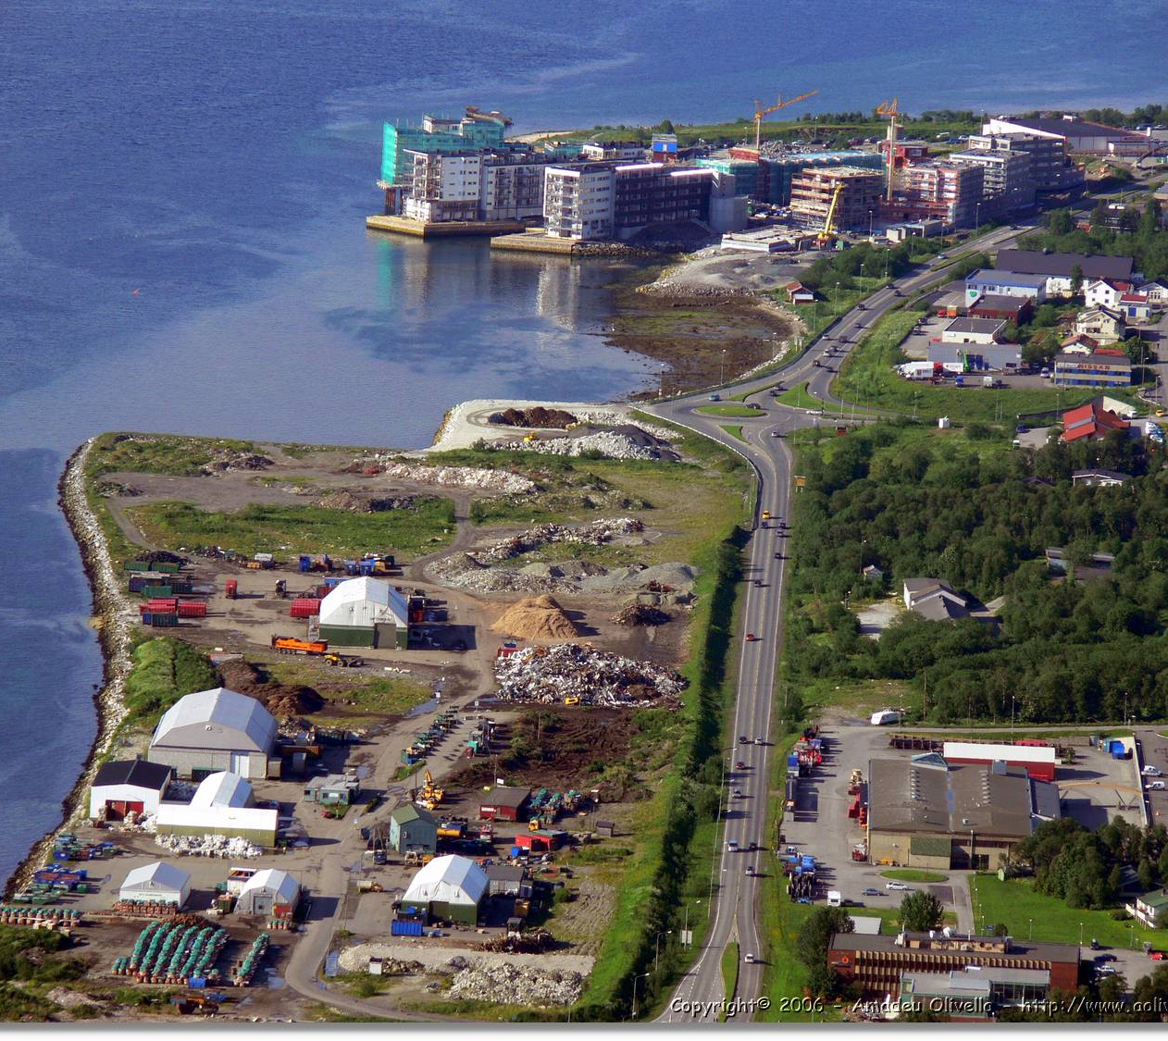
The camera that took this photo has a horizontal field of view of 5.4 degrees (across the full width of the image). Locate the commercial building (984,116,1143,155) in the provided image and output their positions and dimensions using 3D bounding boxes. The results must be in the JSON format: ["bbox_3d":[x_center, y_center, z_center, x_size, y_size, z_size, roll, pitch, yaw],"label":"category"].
[{"bbox_3d":[155.454,-123.264,3936.612,29.500,6.300,51.000,-1,9,-26],"label":"commercial building"}]

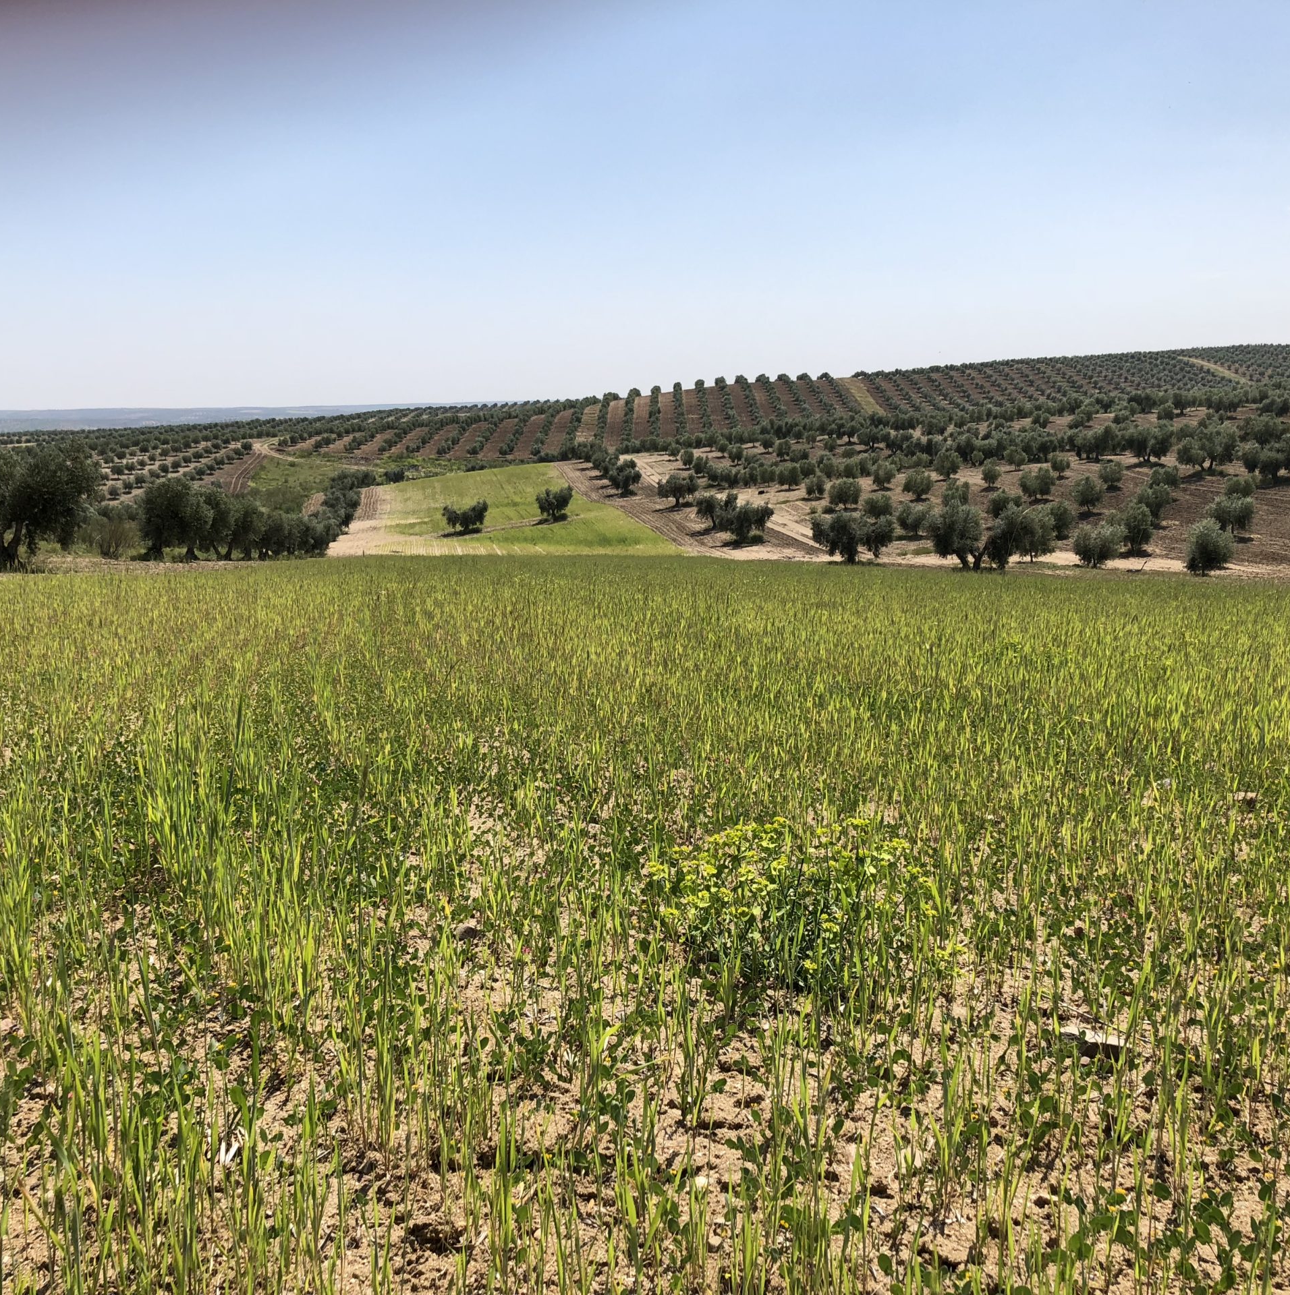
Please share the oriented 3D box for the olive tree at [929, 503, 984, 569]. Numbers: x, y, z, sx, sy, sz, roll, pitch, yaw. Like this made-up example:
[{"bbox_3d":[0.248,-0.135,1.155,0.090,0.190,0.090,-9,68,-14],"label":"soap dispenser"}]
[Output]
[{"bbox_3d":[15.072,-5.418,68.000,2.700,3.290,2.700,2,10,12],"label":"olive tree"}]

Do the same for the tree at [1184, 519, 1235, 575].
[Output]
[{"bbox_3d":[23.415,-4.159,58.000,1.930,2.390,1.930,3,11,22],"label":"tree"}]

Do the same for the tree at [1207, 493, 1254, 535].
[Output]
[{"bbox_3d":[30.180,-6.867,72.000,2.250,2.190,2.250,4,11,22],"label":"tree"}]

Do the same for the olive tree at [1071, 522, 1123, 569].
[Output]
[{"bbox_3d":[20.999,-4.740,65.000,2.150,2.140,2.150,3,10,18],"label":"olive tree"}]

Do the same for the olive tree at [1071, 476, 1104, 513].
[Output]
[{"bbox_3d":[28.554,-9.866,90.000,1.990,2.420,1.990,3,10,17],"label":"olive tree"}]

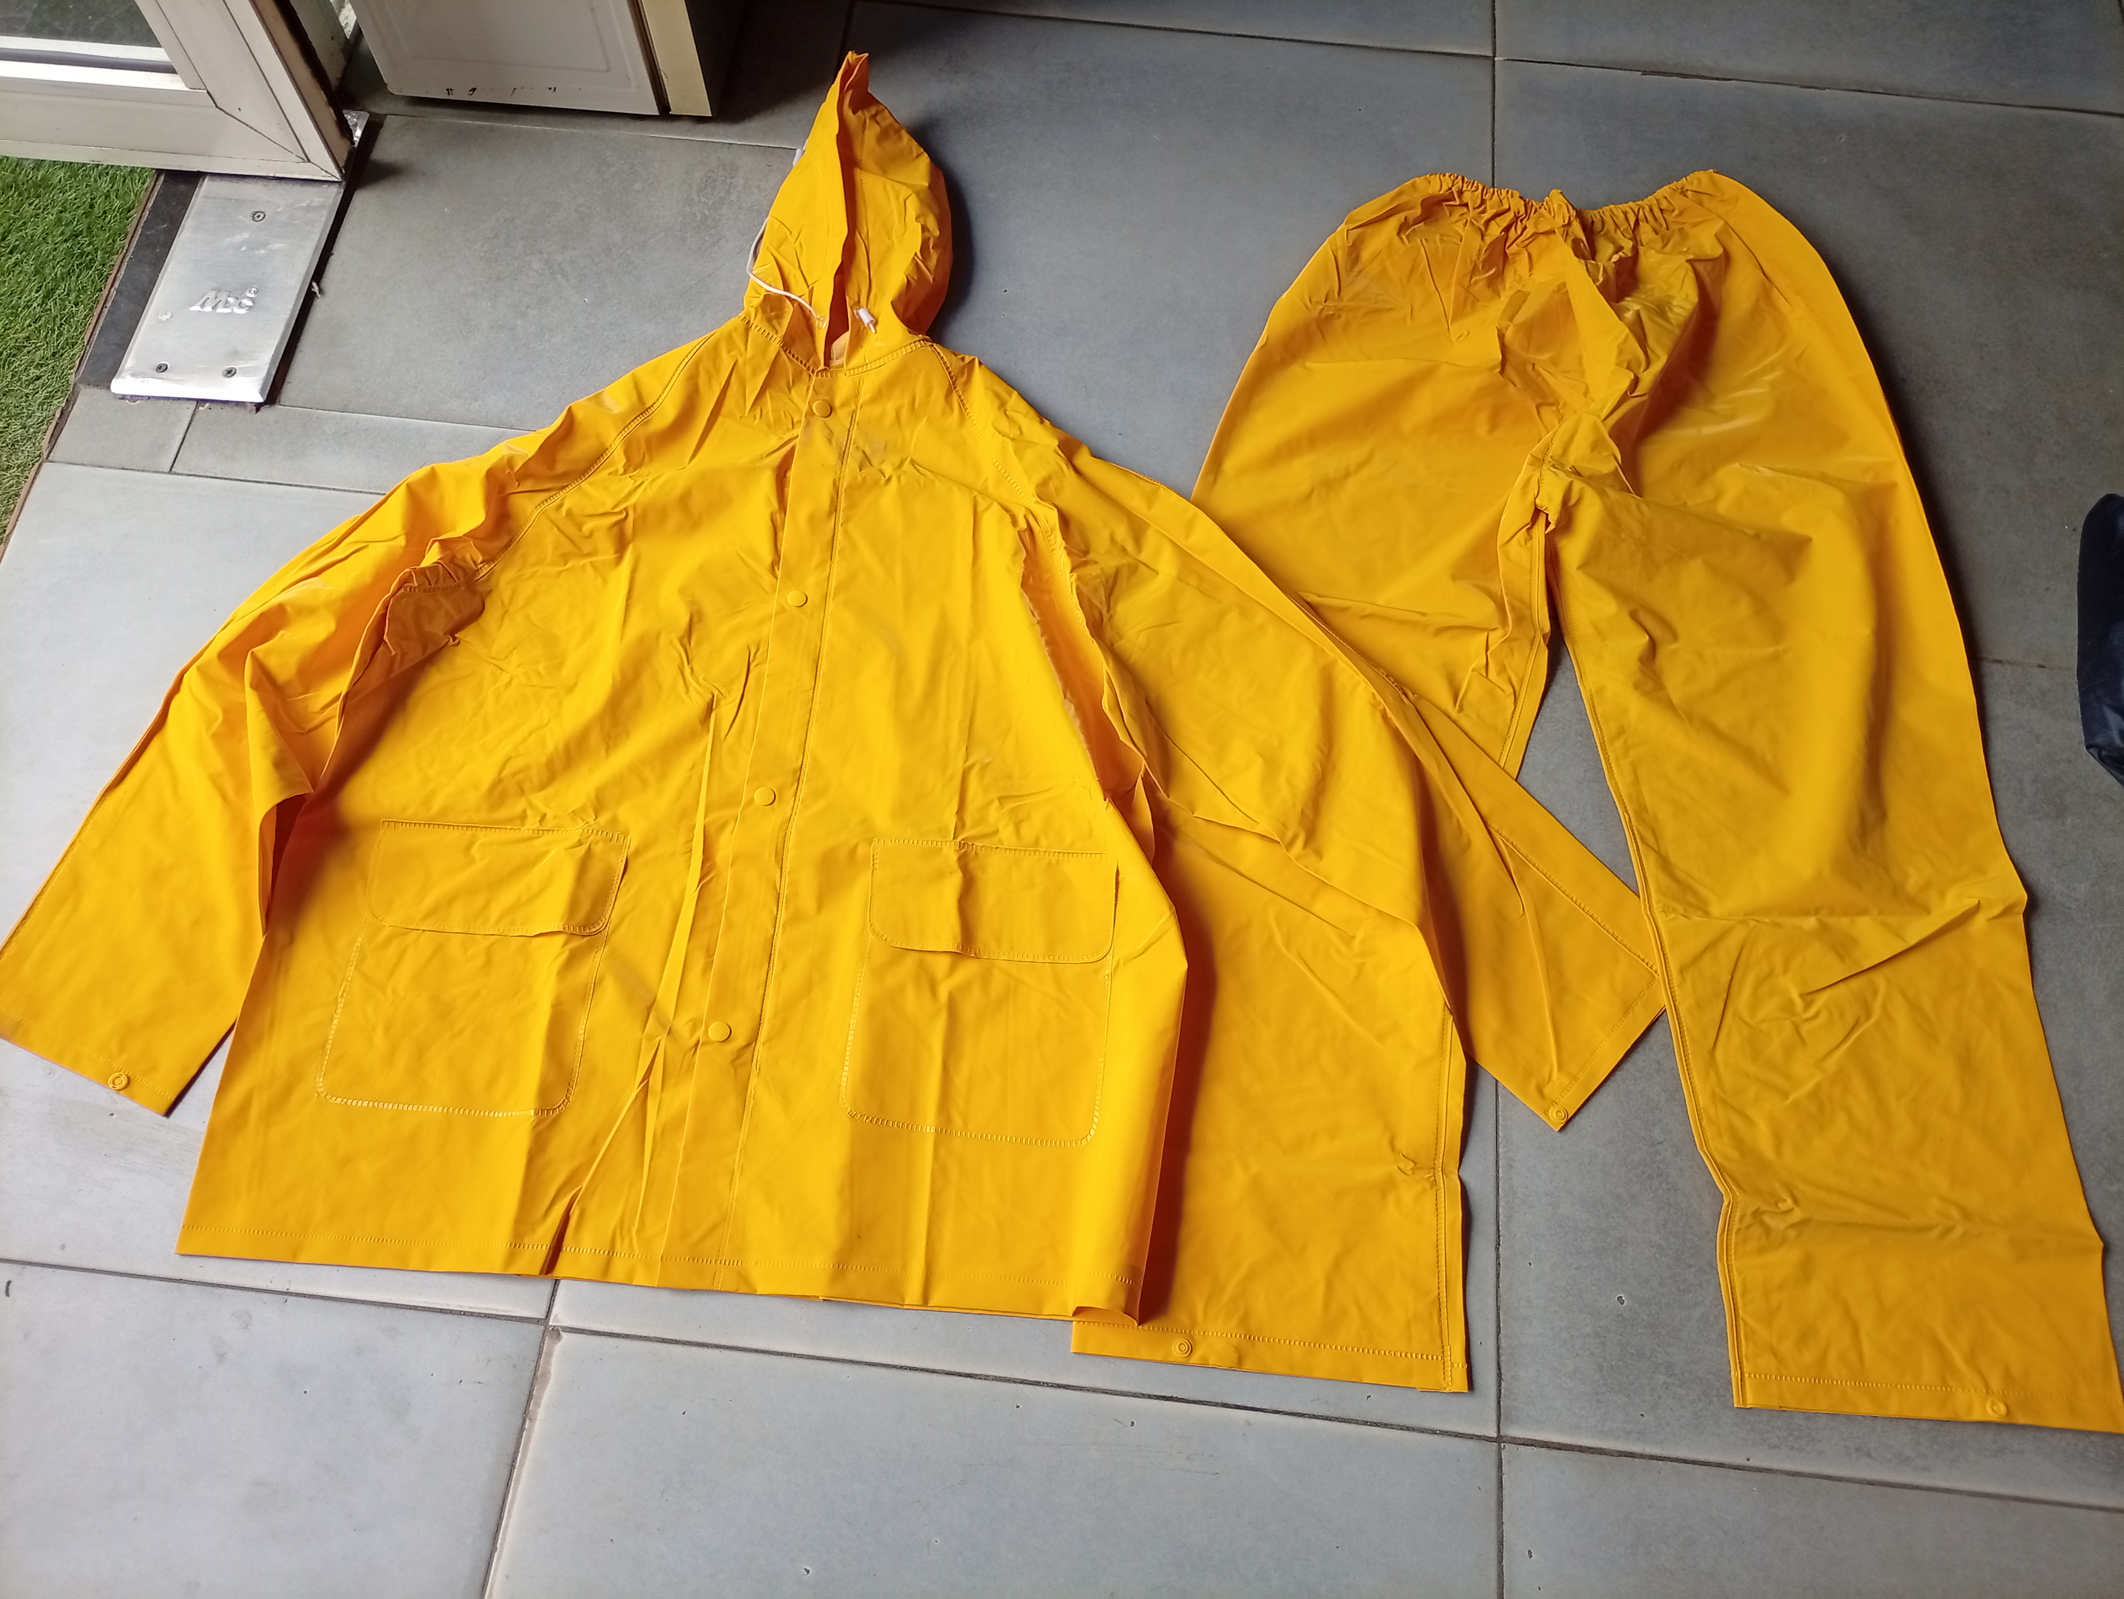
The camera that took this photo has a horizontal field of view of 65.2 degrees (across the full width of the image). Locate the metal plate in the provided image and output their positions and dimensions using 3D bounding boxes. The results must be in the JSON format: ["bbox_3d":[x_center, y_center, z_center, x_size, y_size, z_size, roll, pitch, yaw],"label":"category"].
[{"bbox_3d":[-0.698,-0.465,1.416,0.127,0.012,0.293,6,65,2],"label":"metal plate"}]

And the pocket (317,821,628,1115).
[{"bbox_3d":[-0.401,0.114,1.138,0.175,0.015,0.203,3,65,0],"label":"pocket"}]

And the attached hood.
[{"bbox_3d":[-0.169,-0.500,1.386,0.160,0.105,0.305,2,65,0],"label":"attached hood"}]

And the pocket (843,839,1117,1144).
[{"bbox_3d":[-0.056,0.127,1.132,0.171,0.015,0.205,4,65,1],"label":"pocket"}]

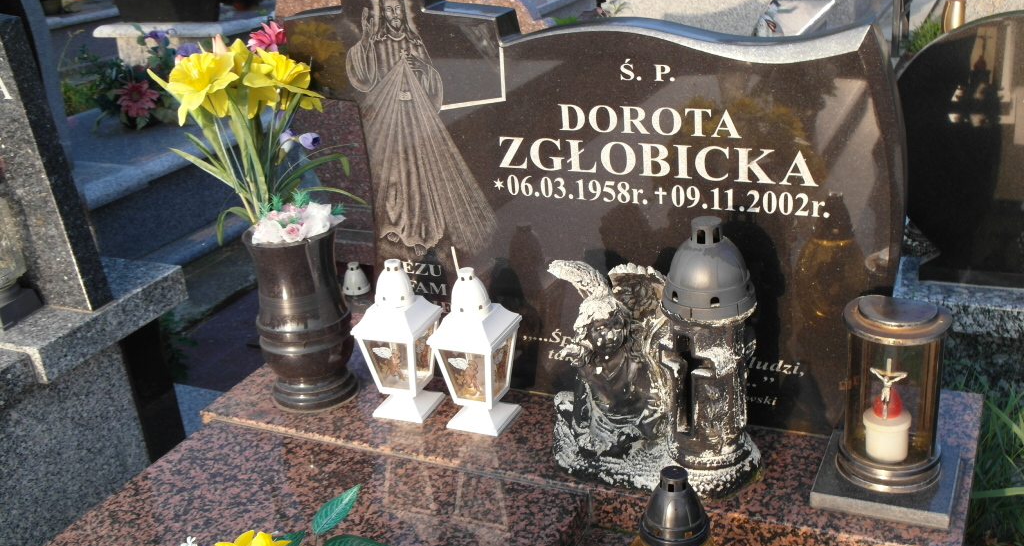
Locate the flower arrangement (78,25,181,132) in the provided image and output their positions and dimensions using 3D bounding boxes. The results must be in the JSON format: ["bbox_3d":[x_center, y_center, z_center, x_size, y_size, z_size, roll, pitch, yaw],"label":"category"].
[{"bbox_3d":[-1.230,-0.633,3.450,0.320,0.290,0.280,6,24,25],"label":"flower arrangement"}]

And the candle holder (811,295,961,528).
[{"bbox_3d":[0.433,0.148,1.214,0.148,0.218,0.148,6,24,25],"label":"candle holder"}]

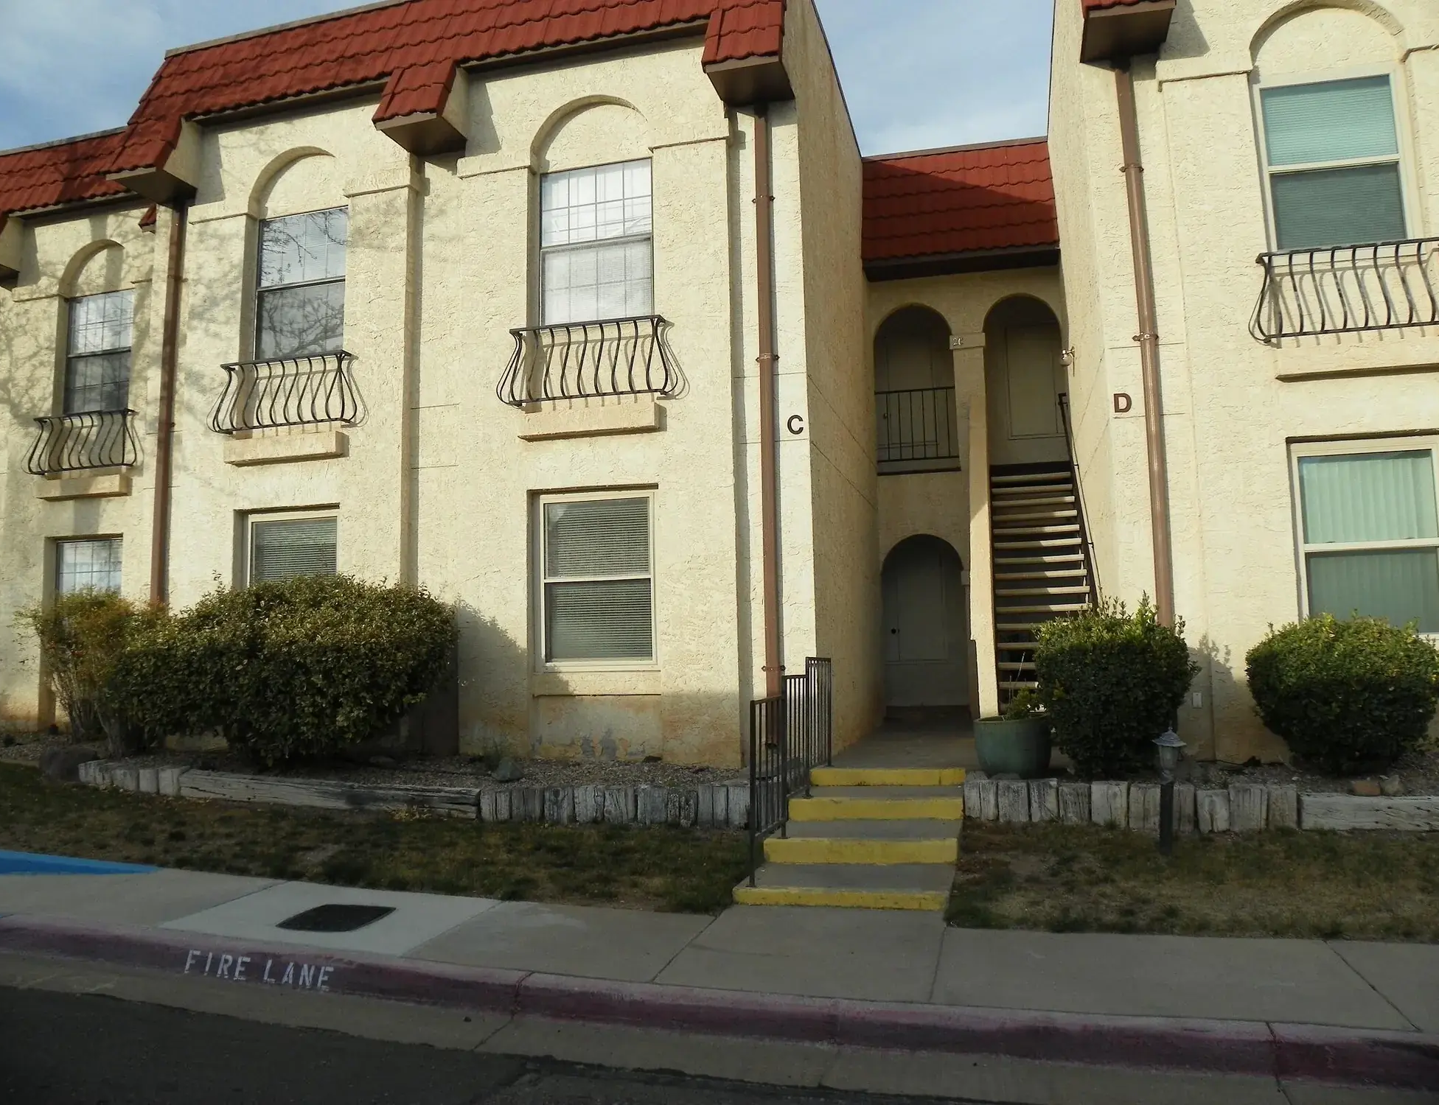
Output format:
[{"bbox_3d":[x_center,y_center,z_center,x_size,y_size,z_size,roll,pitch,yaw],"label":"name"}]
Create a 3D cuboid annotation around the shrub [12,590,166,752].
[{"bbox_3d":[-6.084,1.131,10.690,1.320,1.480,1.150,-3,-6,15],"label":"shrub"}]

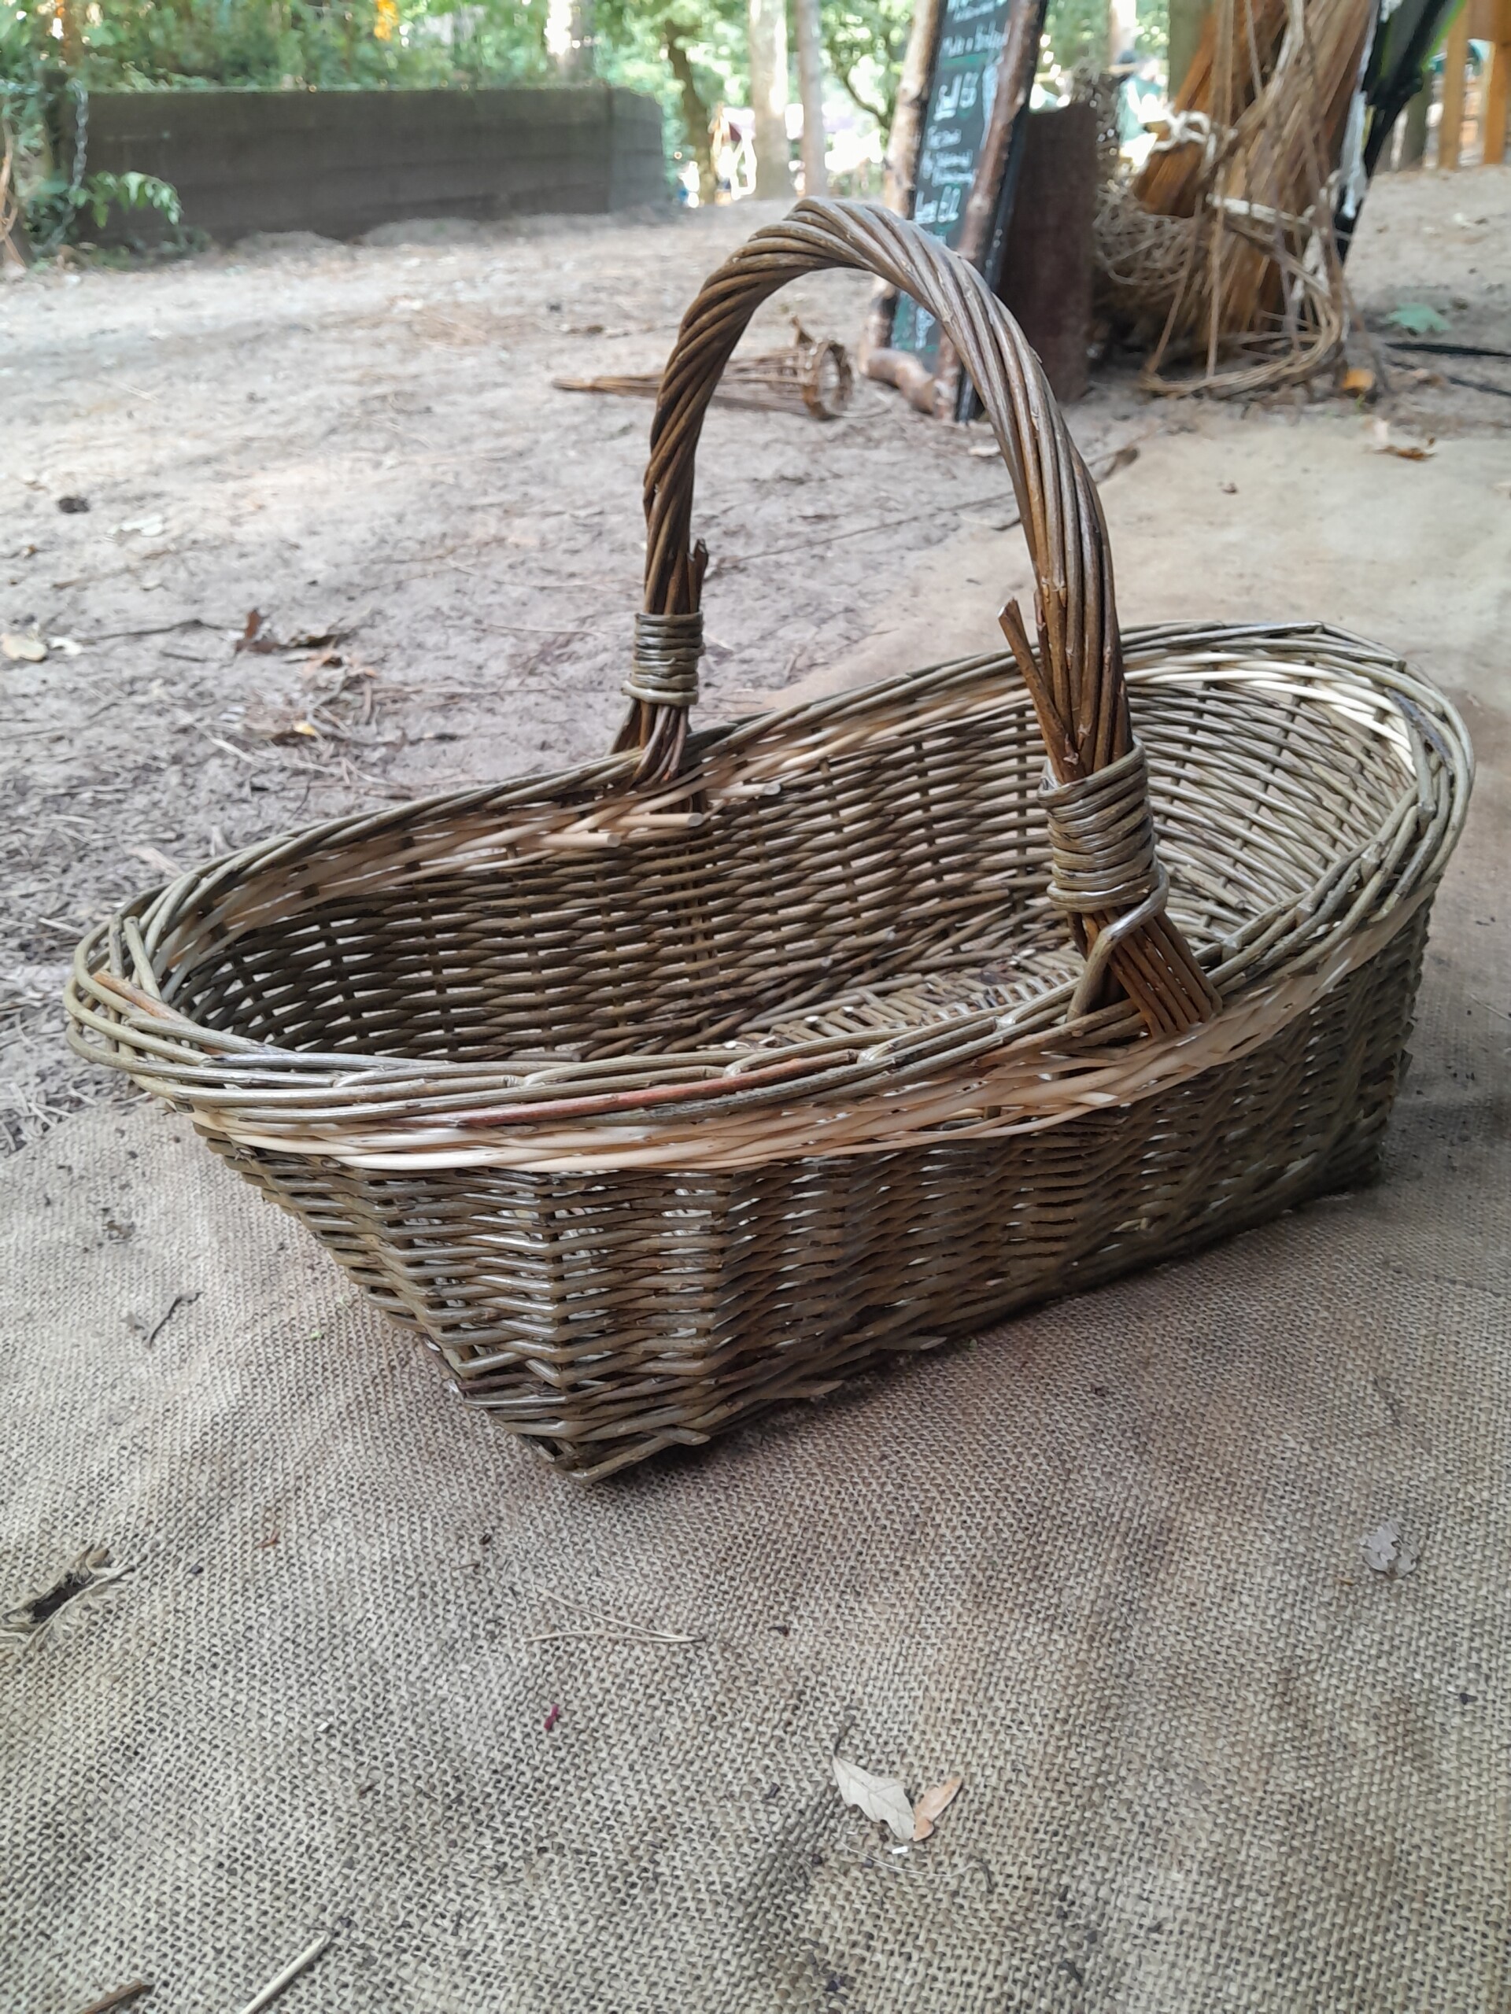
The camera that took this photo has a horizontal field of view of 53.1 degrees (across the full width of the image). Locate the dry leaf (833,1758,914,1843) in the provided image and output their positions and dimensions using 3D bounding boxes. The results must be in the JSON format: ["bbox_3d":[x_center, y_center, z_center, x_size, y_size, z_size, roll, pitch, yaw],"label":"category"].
[{"bbox_3d":[0.038,0.252,0.484,0.035,0.008,0.017,18,38,28],"label":"dry leaf"}]

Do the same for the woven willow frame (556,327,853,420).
[{"bbox_3d":[-0.101,-1.134,2.658,0.540,0.140,0.140,18,37,29],"label":"woven willow frame"}]

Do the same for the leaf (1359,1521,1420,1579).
[{"bbox_3d":[0.233,0.200,0.554,0.024,0.007,0.019,-19,37,-24],"label":"leaf"}]

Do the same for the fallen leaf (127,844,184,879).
[{"bbox_3d":[-0.421,-0.103,1.067,0.067,0.014,0.012,27,43,37],"label":"fallen leaf"}]

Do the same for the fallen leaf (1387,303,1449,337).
[{"bbox_3d":[1.395,-1.447,3.177,0.115,0.058,0.090,-1,32,1],"label":"fallen leaf"}]

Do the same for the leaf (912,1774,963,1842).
[{"bbox_3d":[0.057,0.254,0.480,0.008,0.008,0.026,21,40,32],"label":"leaf"}]

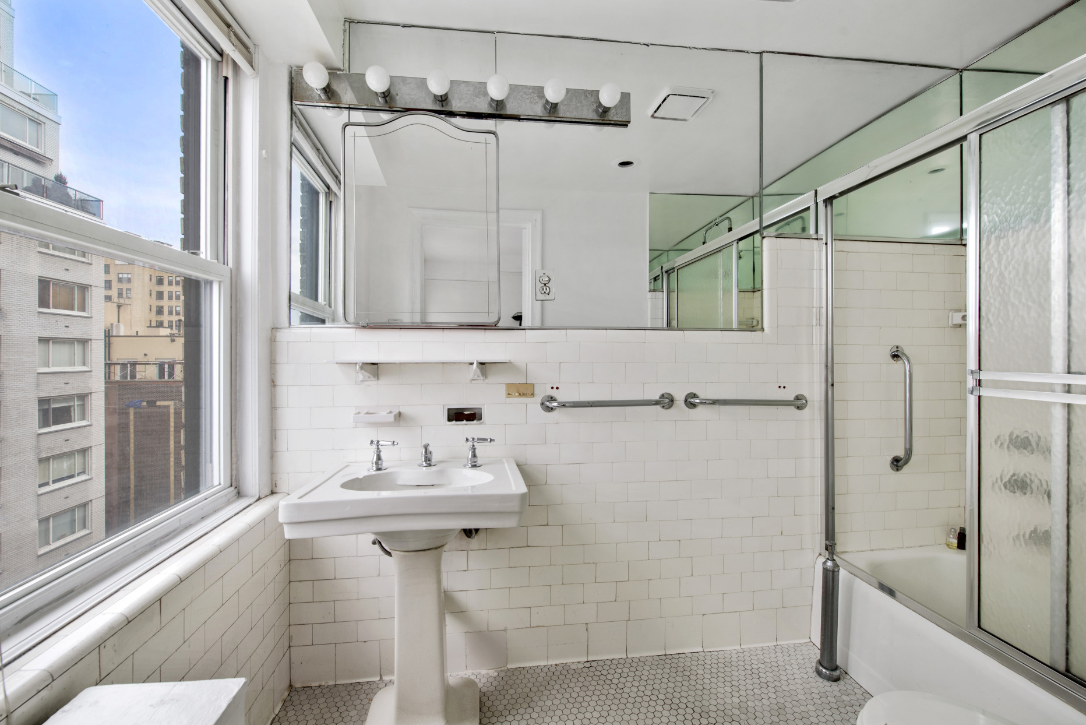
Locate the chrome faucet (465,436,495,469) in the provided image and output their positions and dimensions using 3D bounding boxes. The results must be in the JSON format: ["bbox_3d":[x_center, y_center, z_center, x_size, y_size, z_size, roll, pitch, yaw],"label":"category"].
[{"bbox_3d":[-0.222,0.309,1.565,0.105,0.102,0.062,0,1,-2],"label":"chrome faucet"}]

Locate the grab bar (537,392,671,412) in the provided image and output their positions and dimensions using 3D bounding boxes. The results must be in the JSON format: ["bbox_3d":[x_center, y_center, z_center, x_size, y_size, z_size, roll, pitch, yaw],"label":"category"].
[{"bbox_3d":[0.257,0.154,1.704,0.530,0.068,0.065,0,1,-7],"label":"grab bar"}]

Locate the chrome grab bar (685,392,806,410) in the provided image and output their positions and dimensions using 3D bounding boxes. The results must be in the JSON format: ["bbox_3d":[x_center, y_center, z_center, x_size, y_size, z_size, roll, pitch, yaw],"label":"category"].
[{"bbox_3d":[0.823,0.157,1.778,0.532,0.068,0.065,0,1,-7],"label":"chrome grab bar"}]

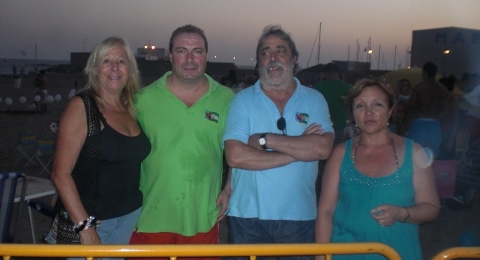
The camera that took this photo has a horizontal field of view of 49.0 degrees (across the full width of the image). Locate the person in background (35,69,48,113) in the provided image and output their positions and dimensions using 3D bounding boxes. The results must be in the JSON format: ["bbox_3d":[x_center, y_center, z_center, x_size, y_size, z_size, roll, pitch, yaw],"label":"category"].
[{"bbox_3d":[-7.233,-1.421,19.200,0.500,1.600,0.340,0,7,-11],"label":"person in background"}]

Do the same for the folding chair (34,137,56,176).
[{"bbox_3d":[-3.053,0.422,8.400,0.450,0.600,0.450,-2,8,-27],"label":"folding chair"}]

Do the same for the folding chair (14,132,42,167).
[{"bbox_3d":[-3.613,0.333,9.000,0.450,0.600,0.450,-4,9,-37],"label":"folding chair"}]

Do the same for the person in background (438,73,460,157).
[{"bbox_3d":[3.579,-0.162,9.000,0.480,1.560,0.340,-4,9,-37],"label":"person in background"}]

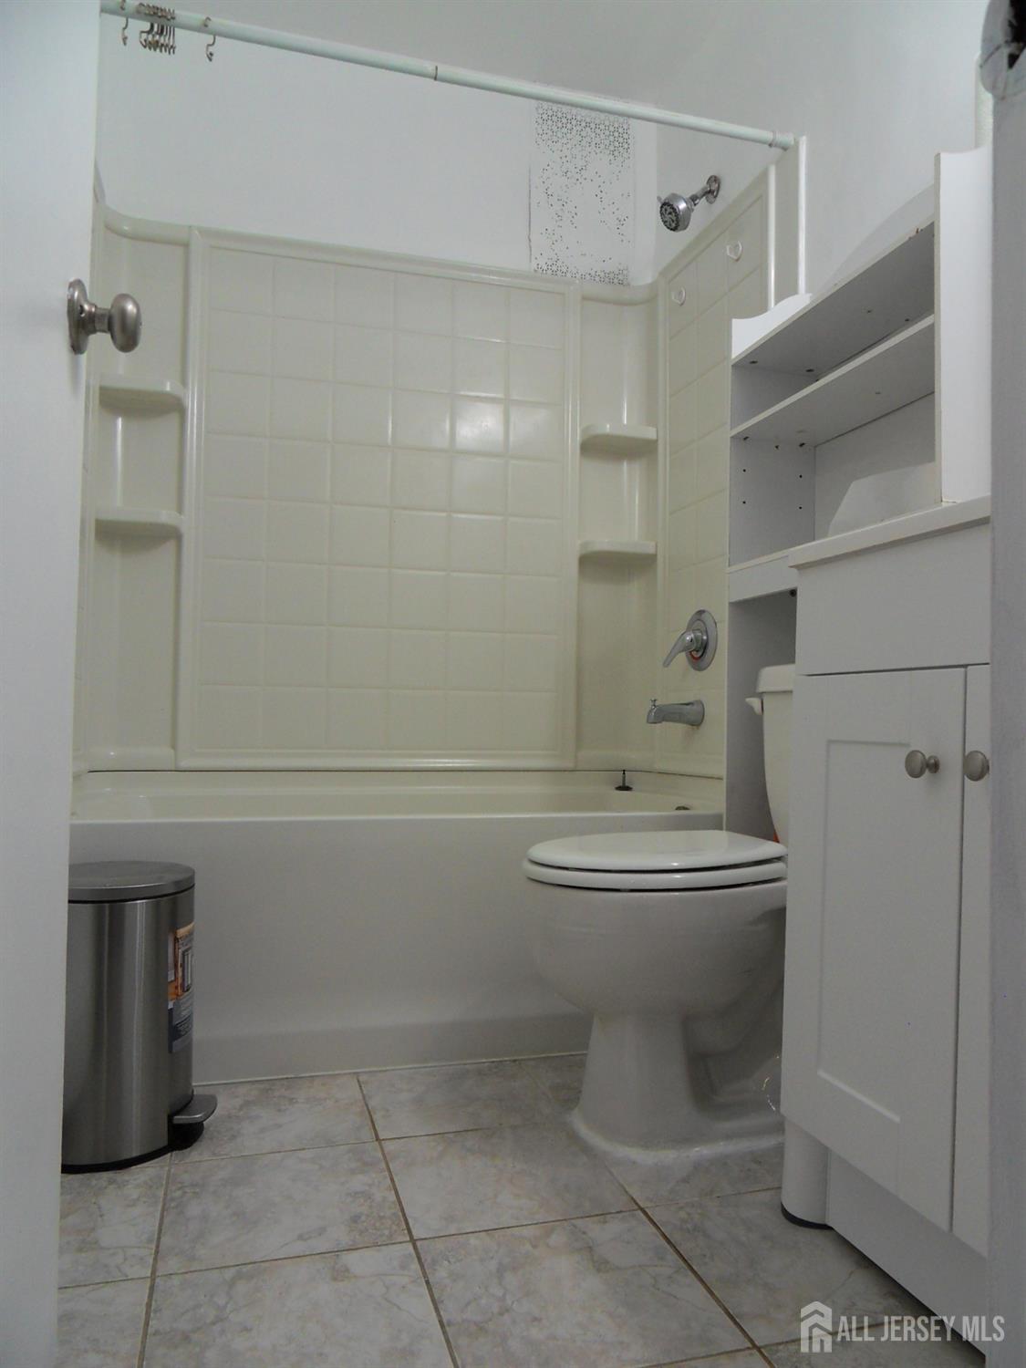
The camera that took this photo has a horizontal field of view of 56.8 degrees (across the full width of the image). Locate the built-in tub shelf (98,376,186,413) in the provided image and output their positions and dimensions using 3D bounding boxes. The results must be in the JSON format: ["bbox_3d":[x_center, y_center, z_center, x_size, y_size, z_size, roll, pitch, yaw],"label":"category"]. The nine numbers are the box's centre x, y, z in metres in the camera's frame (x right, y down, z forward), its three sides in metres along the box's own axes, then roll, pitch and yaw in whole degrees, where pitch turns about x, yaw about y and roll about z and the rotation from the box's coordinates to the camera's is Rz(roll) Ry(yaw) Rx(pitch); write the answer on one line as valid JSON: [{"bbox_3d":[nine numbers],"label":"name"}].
[{"bbox_3d":[-0.922,-0.713,2.345,0.235,0.055,0.125,1,-2,-16],"label":"built-in tub shelf"}]

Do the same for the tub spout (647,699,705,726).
[{"bbox_3d":[0.410,0.071,2.398,0.157,0.067,0.060,1,-2,-16],"label":"tub spout"}]

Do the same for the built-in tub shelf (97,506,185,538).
[{"bbox_3d":[-0.927,-0.393,2.333,0.235,0.060,0.125,1,-2,-16],"label":"built-in tub shelf"}]

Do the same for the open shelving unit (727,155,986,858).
[{"bbox_3d":[0.618,-0.075,1.658,0.205,1.590,0.610,1,-2,-16],"label":"open shelving unit"}]

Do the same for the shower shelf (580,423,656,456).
[{"bbox_3d":[0.290,-0.700,2.697,0.230,0.055,0.125,1,-2,-16],"label":"shower shelf"}]

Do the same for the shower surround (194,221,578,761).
[{"bbox_3d":[-0.324,-0.469,2.553,1.075,1.390,0.060,1,-2,-16],"label":"shower surround"}]

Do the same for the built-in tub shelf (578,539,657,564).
[{"bbox_3d":[0.285,-0.374,2.684,0.230,0.055,0.125,1,-2,-16],"label":"built-in tub shelf"}]

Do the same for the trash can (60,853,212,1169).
[{"bbox_3d":[-0.619,0.498,1.476,0.315,0.400,0.270,0,-2,8],"label":"trash can"}]

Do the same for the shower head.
[{"bbox_3d":[0.448,-1.238,2.440,0.160,0.165,0.080,1,-2,-16],"label":"shower head"}]

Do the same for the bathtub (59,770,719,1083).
[{"bbox_3d":[-0.225,0.476,2.159,1.515,0.500,0.775,1,-2,-16],"label":"bathtub"}]

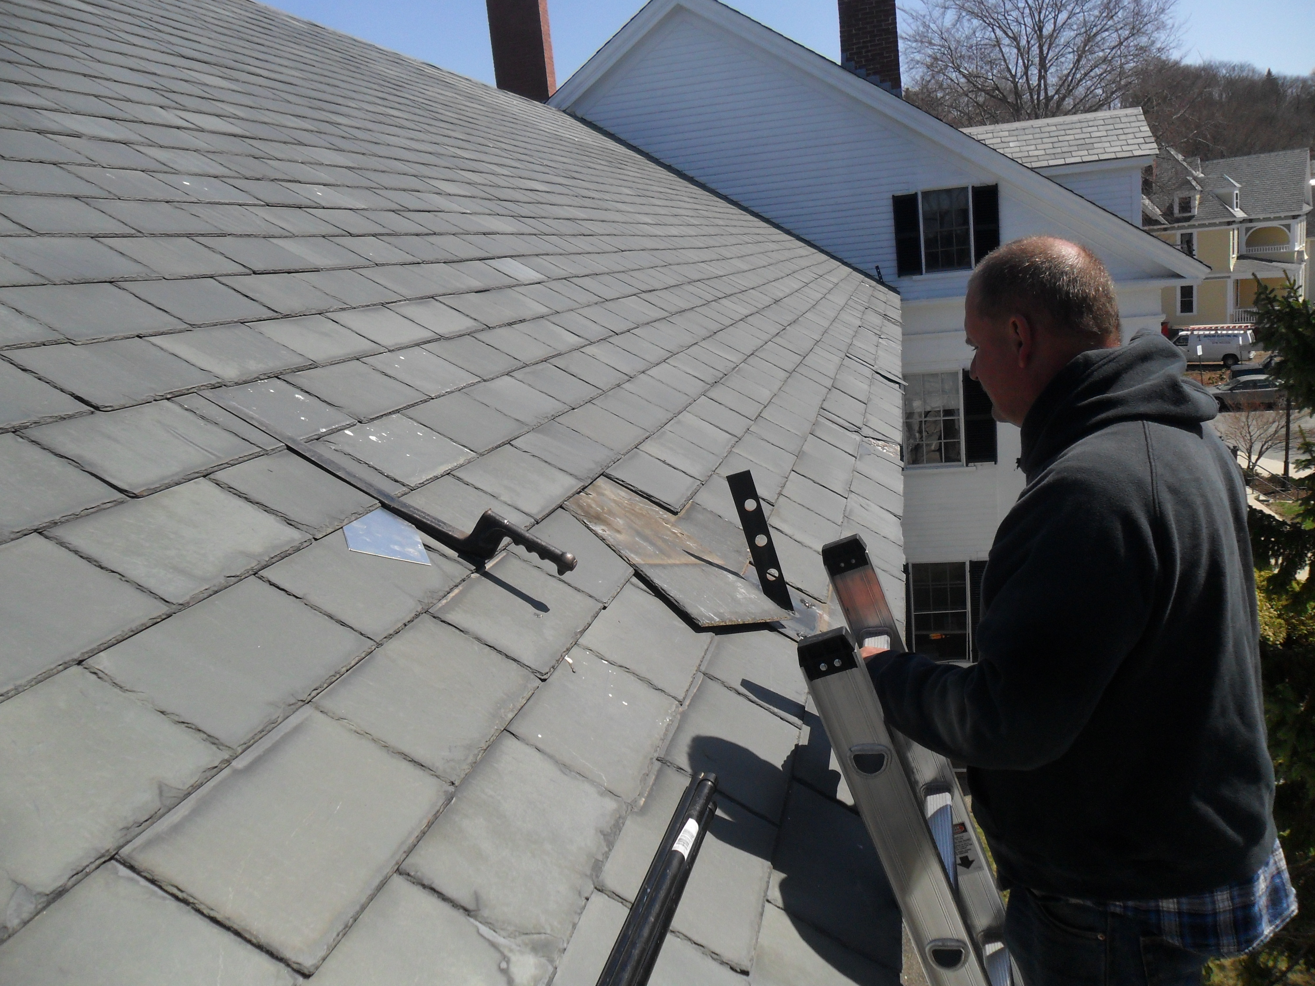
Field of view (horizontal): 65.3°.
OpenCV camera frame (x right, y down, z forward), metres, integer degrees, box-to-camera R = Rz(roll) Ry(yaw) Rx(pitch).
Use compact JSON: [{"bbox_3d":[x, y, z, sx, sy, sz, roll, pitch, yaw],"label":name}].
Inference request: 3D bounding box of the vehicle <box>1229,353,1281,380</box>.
[{"bbox_3d":[32.090,-6.291,52.562,4.750,1.650,1.850,0,13,25],"label":"vehicle"}]

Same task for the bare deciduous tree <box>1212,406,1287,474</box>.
[{"bbox_3d":[20.994,-1.928,36.252,2.500,2.350,2.600,0,13,25],"label":"bare deciduous tree"}]

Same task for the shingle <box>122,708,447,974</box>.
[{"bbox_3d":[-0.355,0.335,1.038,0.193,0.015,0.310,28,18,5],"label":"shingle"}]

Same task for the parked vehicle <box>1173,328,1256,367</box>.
[{"bbox_3d":[34.093,-8.950,63.535,5.500,2.100,2.000,6,17,43],"label":"parked vehicle"}]

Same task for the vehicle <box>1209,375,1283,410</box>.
[{"bbox_3d":[27.267,-4.590,47.037,4.750,1.450,1.800,0,13,25],"label":"vehicle"}]

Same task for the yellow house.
[{"bbox_3d":[39.061,-17.671,71.426,13.000,12.700,10.500,5,17,42],"label":"yellow house"}]

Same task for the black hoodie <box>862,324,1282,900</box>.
[{"bbox_3d":[0.566,0.142,1.410,0.500,0.680,0.530,-2,13,19],"label":"black hoodie"}]

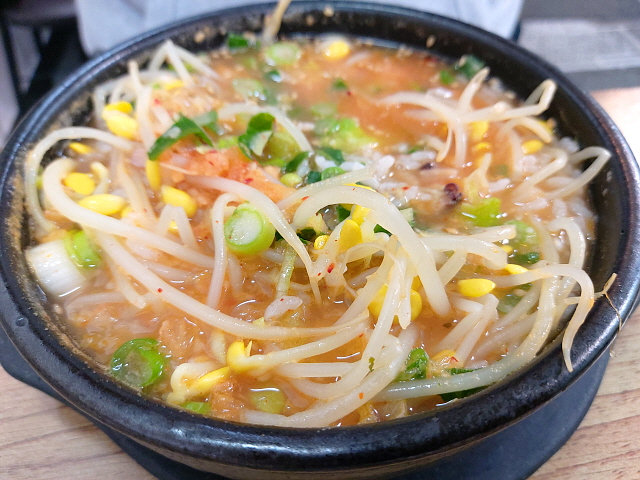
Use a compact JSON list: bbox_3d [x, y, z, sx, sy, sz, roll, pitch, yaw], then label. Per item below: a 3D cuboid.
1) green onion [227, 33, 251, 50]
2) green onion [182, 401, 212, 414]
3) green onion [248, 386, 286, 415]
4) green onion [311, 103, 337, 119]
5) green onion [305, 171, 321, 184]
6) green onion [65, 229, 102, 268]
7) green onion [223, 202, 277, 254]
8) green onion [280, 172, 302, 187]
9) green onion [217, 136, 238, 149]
[{"bbox_3d":[-0.033,-0.080,0.186,0.009,0.006,0.006,-9,51,-6],"label":"green onion"},{"bbox_3d":[-0.026,0.035,0.095,0.007,0.004,0.006,0,50,0],"label":"green onion"},{"bbox_3d":[-0.011,0.034,0.097,0.008,0.004,0.006,-16,52,-11],"label":"green onion"},{"bbox_3d":[0.001,-0.045,0.159,0.009,0.004,0.009,-1,51,1],"label":"green onion"},{"bbox_3d":[-0.002,-0.018,0.135,0.005,0.005,0.004,-2,51,-1],"label":"green onion"},{"bbox_3d":[-0.061,0.002,0.119,0.007,0.009,0.006,-34,58,-24],"label":"green onion"},{"bbox_3d":[-0.018,-0.003,0.120,0.011,0.010,0.011,-3,77,14],"label":"green onion"},{"bbox_3d":[-0.008,-0.018,0.136,0.006,0.004,0.006,0,50,0],"label":"green onion"},{"bbox_3d":[-0.030,-0.031,0.149,0.006,0.003,0.005,0,50,0],"label":"green onion"}]

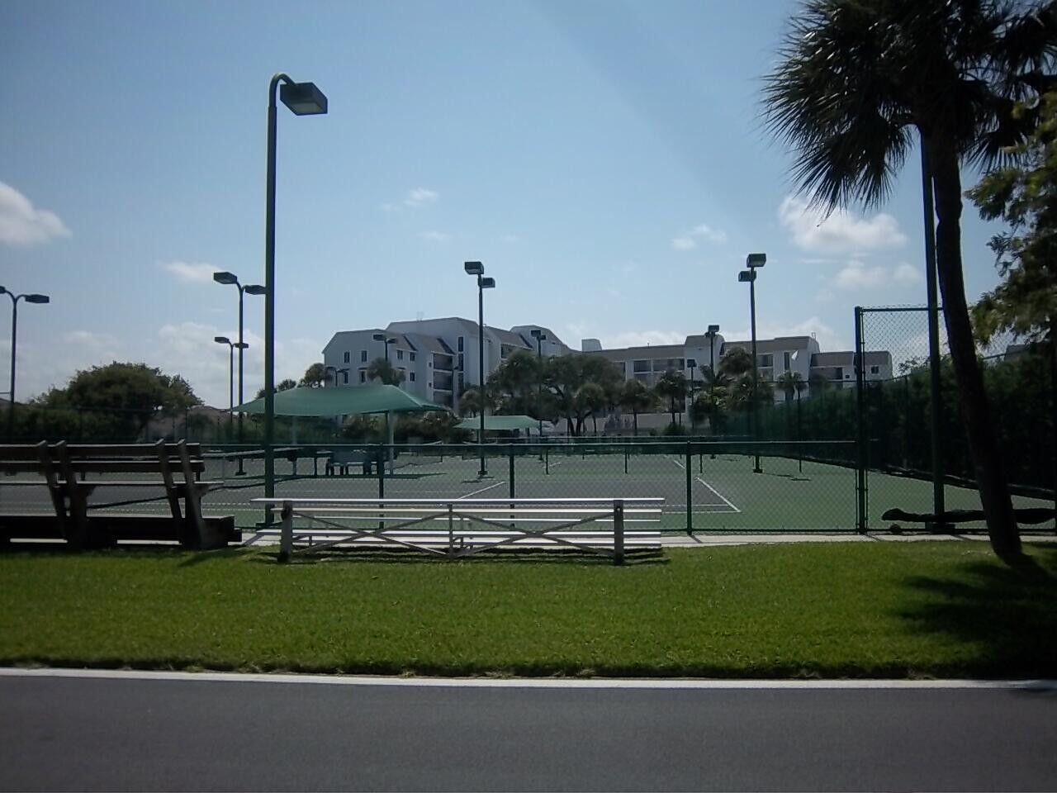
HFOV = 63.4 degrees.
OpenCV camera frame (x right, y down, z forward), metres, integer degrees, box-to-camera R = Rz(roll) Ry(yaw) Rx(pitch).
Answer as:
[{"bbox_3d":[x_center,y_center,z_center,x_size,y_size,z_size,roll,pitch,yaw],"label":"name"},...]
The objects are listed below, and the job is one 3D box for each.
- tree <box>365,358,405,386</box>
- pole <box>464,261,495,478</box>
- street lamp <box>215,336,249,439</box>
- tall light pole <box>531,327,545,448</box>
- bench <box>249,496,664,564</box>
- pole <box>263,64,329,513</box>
[{"bbox_3d":[-12.787,0.843,76.383,3.500,8.300,3.500,-1,-3,8],"label":"tree"},{"bbox_3d":[-1.605,-0.866,29.535,0.550,7.120,2.900,-1,-3,8],"label":"pole"},{"bbox_3d":[-17.216,0.244,49.532,0.550,7.120,2.900,-1,-3,8],"label":"street lamp"},{"bbox_3d":[0.650,-0.114,46.368,0.550,7.120,2.900,-1,-3,8],"label":"tall light pole"},{"bbox_3d":[-0.767,1.496,9.961,4.570,0.700,1.550,-1,-3,8],"label":"bench"},{"bbox_3d":[-3.835,-1.583,13.808,0.550,7.150,1.600,-1,-3,8],"label":"pole"}]

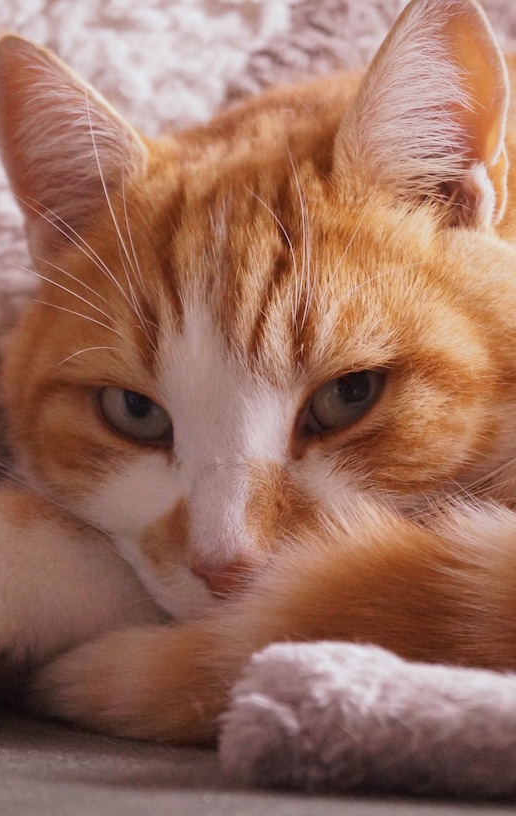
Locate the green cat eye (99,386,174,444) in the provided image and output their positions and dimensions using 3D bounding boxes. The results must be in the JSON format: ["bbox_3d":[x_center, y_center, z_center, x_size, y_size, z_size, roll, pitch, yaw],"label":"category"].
[{"bbox_3d":[-0.023,0.001,0.530,0.014,0.010,0.008,-1,7,12],"label":"green cat eye"}]

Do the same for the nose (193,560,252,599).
[{"bbox_3d":[-0.006,0.031,0.502,0.011,0.007,0.007,-1,13,12],"label":"nose"}]

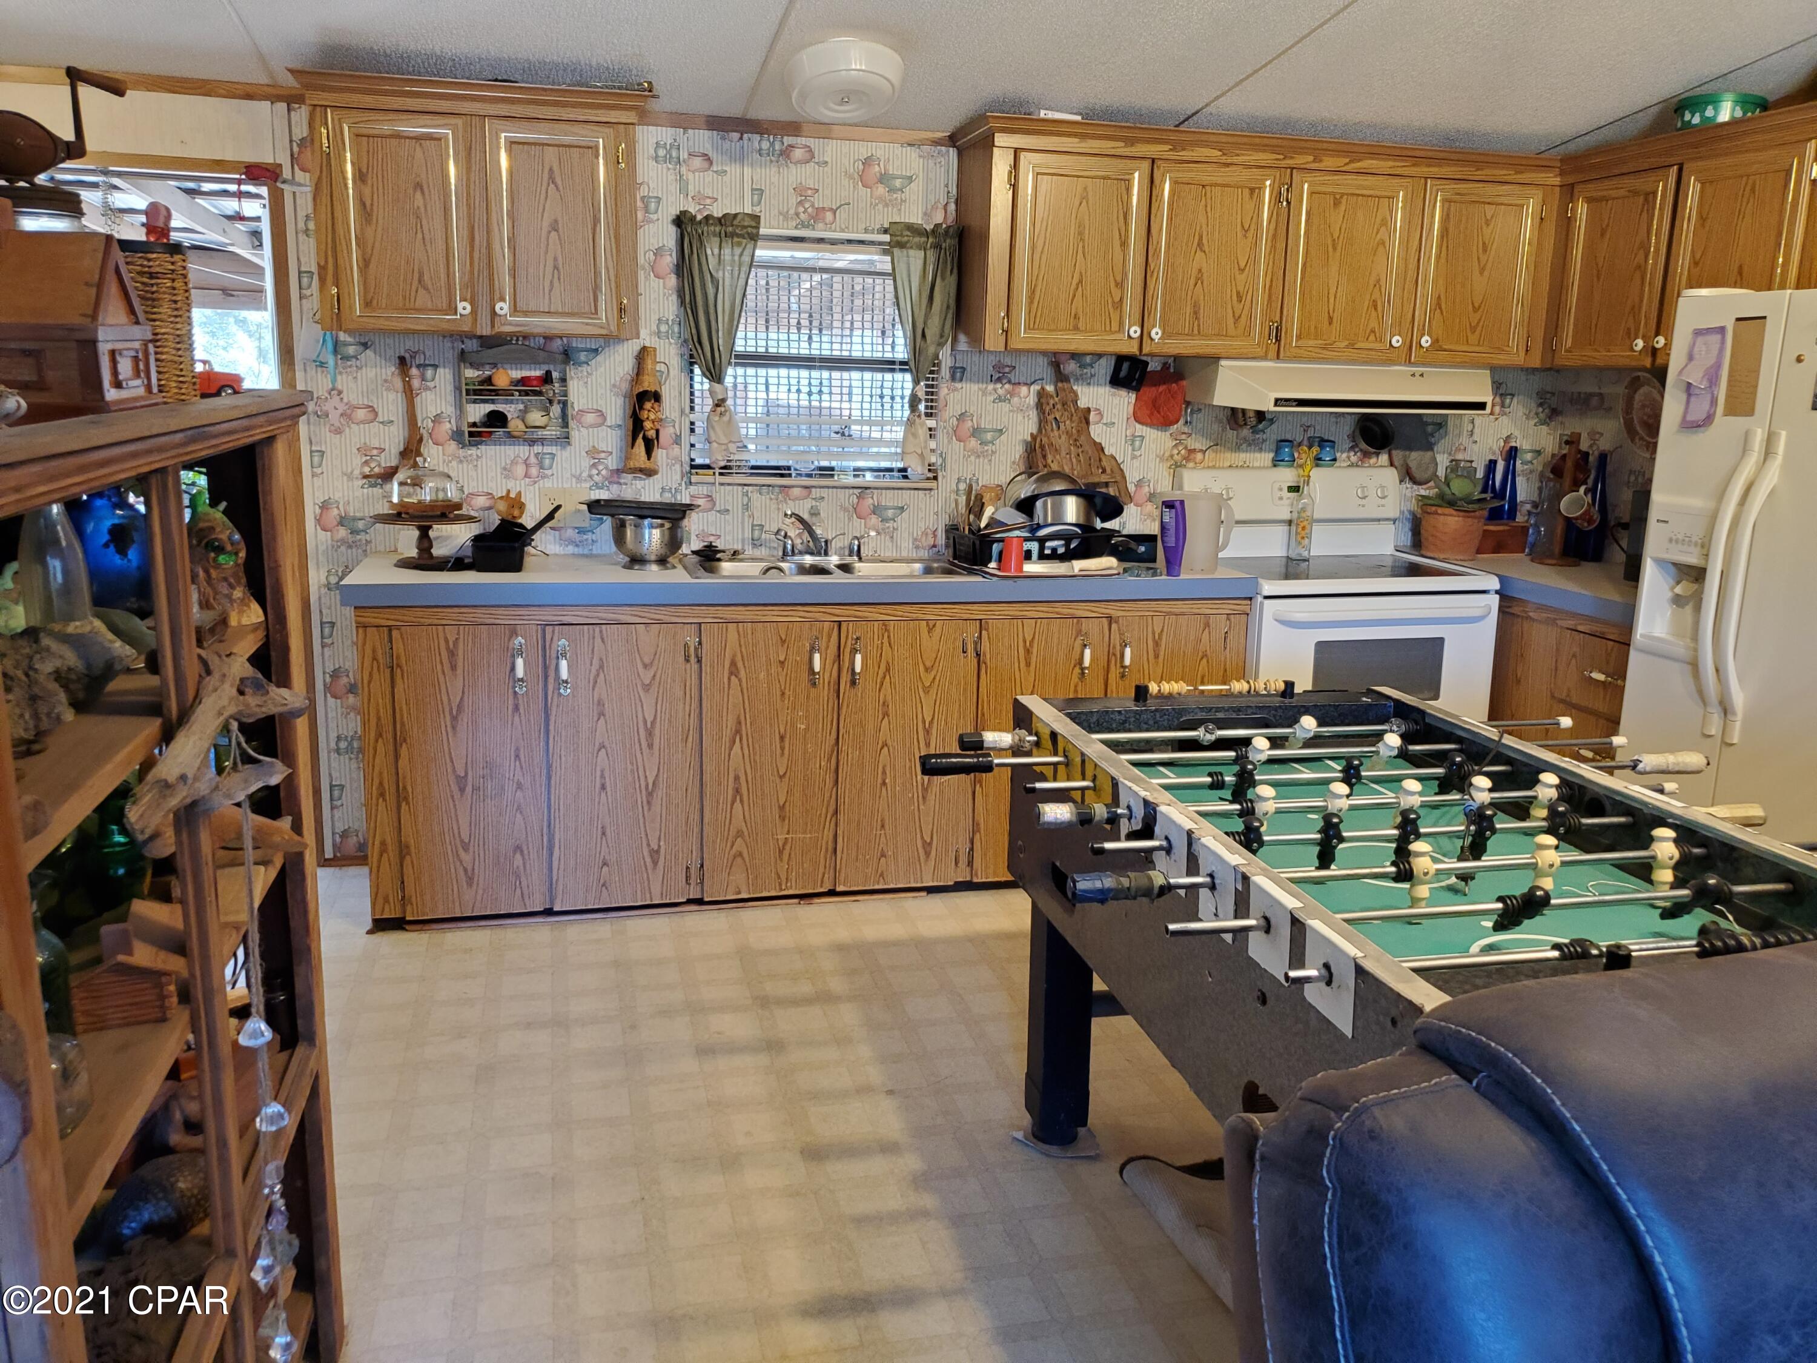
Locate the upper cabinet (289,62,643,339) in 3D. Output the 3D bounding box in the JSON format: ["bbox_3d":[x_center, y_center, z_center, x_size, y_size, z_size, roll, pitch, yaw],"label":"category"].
[{"bbox_3d":[-1.101,-1.195,3.540,0.824,0.588,0.363,-2,13,-14],"label":"upper cabinet"}]

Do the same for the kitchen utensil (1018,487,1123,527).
[{"bbox_3d":[0.472,-0.505,3.991,0.310,0.120,0.280,-2,12,-13],"label":"kitchen utensil"}]

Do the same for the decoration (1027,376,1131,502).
[{"bbox_3d":[0.527,-0.761,4.202,0.375,0.420,0.090,-2,12,-13],"label":"decoration"}]

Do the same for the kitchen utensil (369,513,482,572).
[{"bbox_3d":[-1.283,-0.376,3.645,0.285,0.145,0.285,-2,12,-13],"label":"kitchen utensil"}]

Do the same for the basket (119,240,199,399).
[{"bbox_3d":[-0.760,-0.362,1.378,0.085,0.157,0.085,-2,13,-14],"label":"basket"}]

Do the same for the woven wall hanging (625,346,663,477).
[{"bbox_3d":[-0.754,-0.765,3.874,0.100,0.358,0.083,2,12,-15],"label":"woven wall hanging"}]

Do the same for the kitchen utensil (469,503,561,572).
[{"bbox_3d":[-1.049,-0.393,3.676,0.230,0.170,0.230,-2,12,-13],"label":"kitchen utensil"}]

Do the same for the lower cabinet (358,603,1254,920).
[{"bbox_3d":[-0.264,0.147,3.962,2.400,0.850,0.555,-2,12,-13],"label":"lower cabinet"}]

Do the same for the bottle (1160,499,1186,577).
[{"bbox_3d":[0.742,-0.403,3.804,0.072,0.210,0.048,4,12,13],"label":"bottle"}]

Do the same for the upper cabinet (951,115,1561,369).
[{"bbox_3d":[1.034,-1.271,4.059,1.815,0.614,0.385,-2,12,-13],"label":"upper cabinet"}]

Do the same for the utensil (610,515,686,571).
[{"bbox_3d":[-0.707,-0.384,3.717,0.216,0.145,0.216,-2,13,-14],"label":"utensil"}]

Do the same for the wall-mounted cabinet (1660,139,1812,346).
[{"bbox_3d":[2.259,-1.092,3.554,0.343,0.549,0.402,-2,13,-14],"label":"wall-mounted cabinet"}]

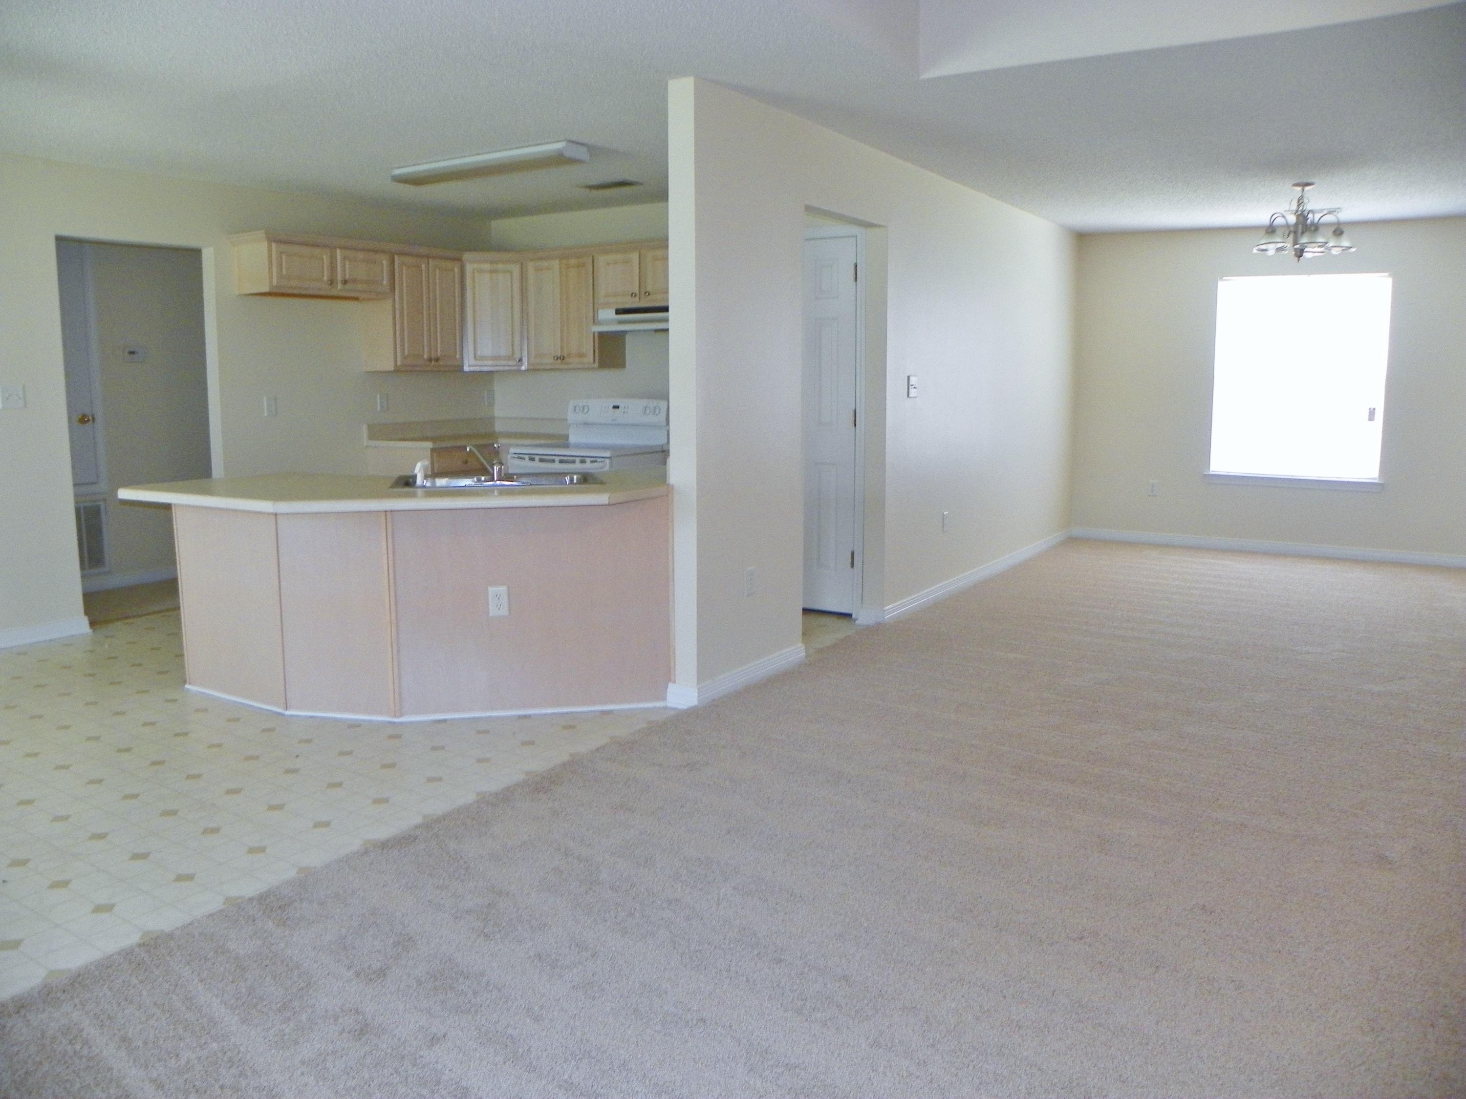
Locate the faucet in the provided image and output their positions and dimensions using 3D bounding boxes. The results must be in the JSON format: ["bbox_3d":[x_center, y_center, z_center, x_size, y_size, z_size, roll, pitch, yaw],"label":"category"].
[{"bbox_3d":[-0.932,-0.334,4.193,0.075,0.145,0.255,-6,11,-33],"label":"faucet"}]

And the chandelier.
[{"bbox_3d":[3.281,-1.874,6.321,0.540,0.440,0.540,5,10,32],"label":"chandelier"}]

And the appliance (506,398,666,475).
[{"bbox_3d":[-0.838,-0.282,6.476,0.765,1.175,0.670,4,10,28],"label":"appliance"}]

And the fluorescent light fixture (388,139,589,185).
[{"bbox_3d":[-1.230,-1.962,5.638,1.200,0.075,0.240,5,10,32],"label":"fluorescent light fixture"}]

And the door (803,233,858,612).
[{"bbox_3d":[0.386,-0.665,6.046,0.650,2.030,0.040,5,10,32],"label":"door"}]

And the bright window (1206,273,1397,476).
[{"bbox_3d":[4.131,-1.257,8.051,1.140,1.470,0.100,5,10,32],"label":"bright window"}]

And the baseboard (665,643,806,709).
[{"bbox_3d":[0.036,0.523,4.829,0.145,0.085,0.920,5,10,32],"label":"baseboard"}]

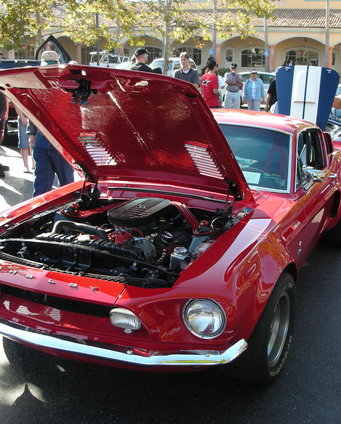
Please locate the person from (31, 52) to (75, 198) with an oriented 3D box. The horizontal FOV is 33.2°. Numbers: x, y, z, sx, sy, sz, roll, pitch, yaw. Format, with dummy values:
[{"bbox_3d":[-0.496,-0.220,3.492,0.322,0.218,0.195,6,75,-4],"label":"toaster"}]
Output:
[{"bbox_3d":[-1.016,-0.472,4.962,0.500,1.776,0.340,-3,15,-17],"label":"person"}]

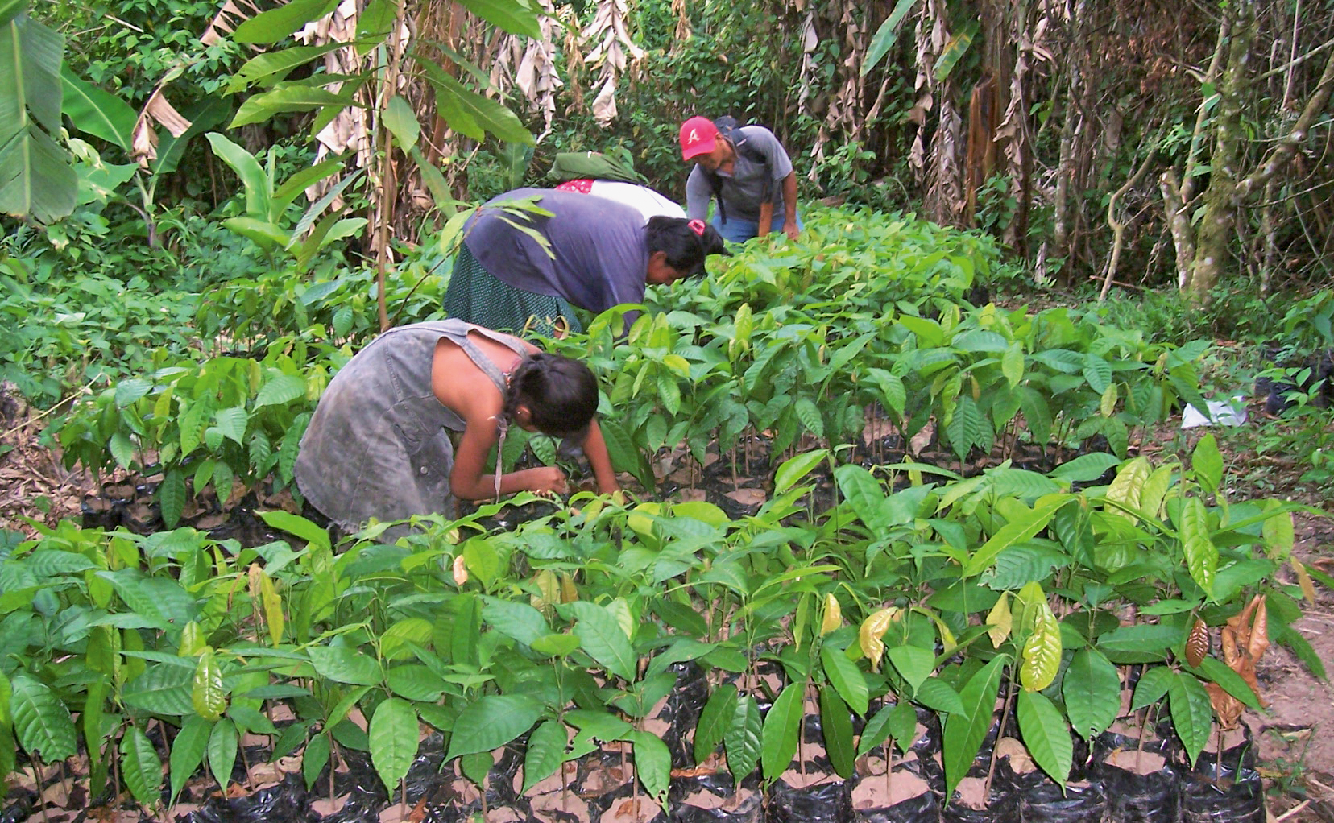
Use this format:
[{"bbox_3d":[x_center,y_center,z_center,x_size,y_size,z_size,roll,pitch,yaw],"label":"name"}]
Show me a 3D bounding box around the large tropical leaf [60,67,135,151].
[{"bbox_3d":[-2.710,-1.442,6.200,0.400,0.420,0.200,-1,12,-6],"label":"large tropical leaf"}]

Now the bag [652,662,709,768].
[{"bbox_3d":[0.024,0.470,1.980,0.090,0.155,0.090,0,12,0],"label":"bag"}]

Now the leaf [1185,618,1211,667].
[{"bbox_3d":[0.692,0.302,1.710,0.031,0.064,0.015,8,11,4],"label":"leaf"}]

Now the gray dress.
[{"bbox_3d":[-0.573,0.041,2.920,0.460,0.430,0.340,-2,12,-12],"label":"gray dress"}]

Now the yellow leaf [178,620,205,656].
[{"bbox_3d":[-0.699,0.337,1.930,0.042,0.062,0.028,0,12,0],"label":"yellow leaf"}]

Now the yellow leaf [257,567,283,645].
[{"bbox_3d":[-0.666,0.328,2.200,0.042,0.130,0.025,-12,11,2],"label":"yellow leaf"}]

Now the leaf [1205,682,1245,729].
[{"bbox_3d":[0.750,0.394,1.760,0.050,0.063,0.030,-4,11,1],"label":"leaf"}]

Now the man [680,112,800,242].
[{"bbox_3d":[0.325,-0.695,5.573,0.460,1.160,0.500,4,12,18],"label":"man"}]

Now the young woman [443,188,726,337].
[{"bbox_3d":[-0.280,-0.316,4.430,0.950,0.900,0.500,0,12,0],"label":"young woman"}]

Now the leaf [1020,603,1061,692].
[{"bbox_3d":[0.481,0.304,1.690,0.050,0.115,0.025,7,11,1],"label":"leaf"}]

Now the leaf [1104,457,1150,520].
[{"bbox_3d":[0.773,0.132,2.200,0.075,0.110,0.045,2,12,12],"label":"leaf"}]

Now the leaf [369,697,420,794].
[{"bbox_3d":[-0.364,0.448,1.750,0.067,0.130,0.045,0,12,0],"label":"leaf"}]

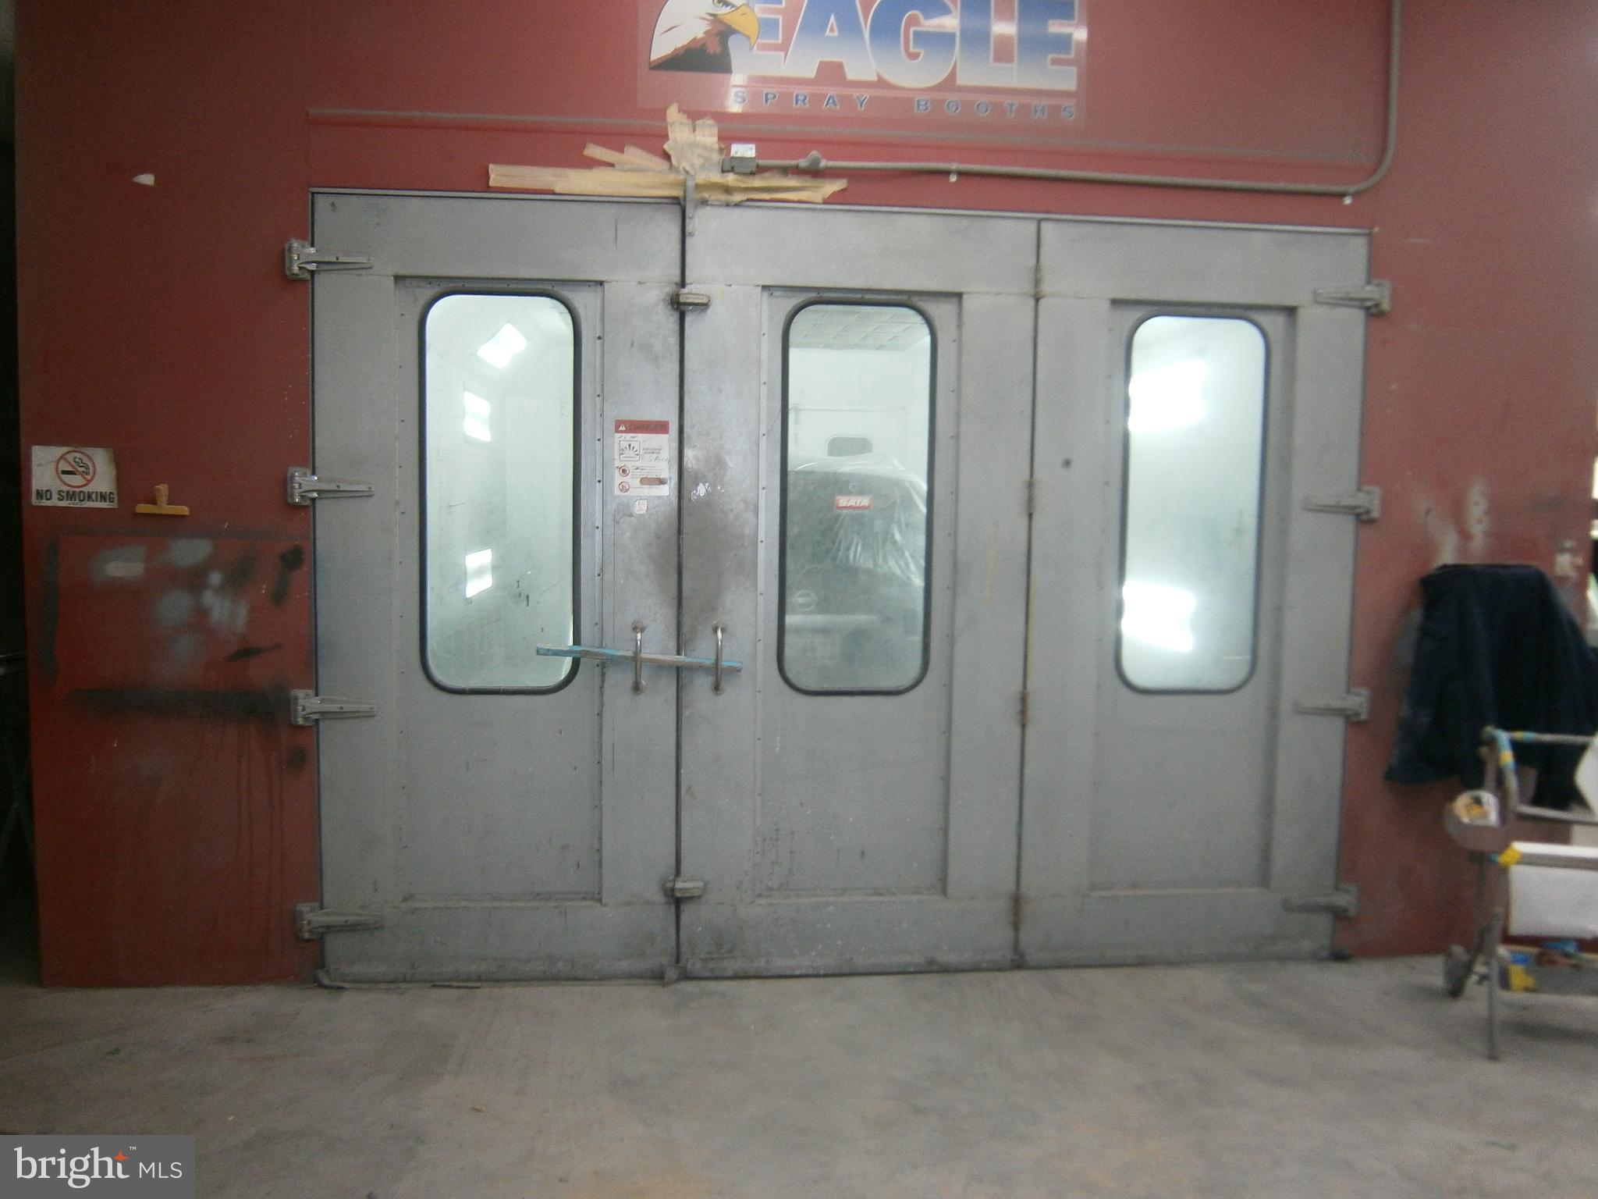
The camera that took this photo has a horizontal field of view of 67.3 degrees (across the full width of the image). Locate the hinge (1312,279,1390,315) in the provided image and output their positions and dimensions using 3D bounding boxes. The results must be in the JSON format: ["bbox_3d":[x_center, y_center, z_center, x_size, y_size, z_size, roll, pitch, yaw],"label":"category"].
[{"bbox_3d":[1.908,-1.043,4.146,0.244,0.106,0.055,0,4,-6],"label":"hinge"}]

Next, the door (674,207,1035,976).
[{"bbox_3d":[0.196,0.009,4.096,1.178,2.558,0.055,0,4,-6],"label":"door"}]

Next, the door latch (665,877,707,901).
[{"bbox_3d":[-0.386,0.977,4.059,0.142,0.059,0.050,0,4,-6],"label":"door latch"}]

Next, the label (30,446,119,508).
[{"bbox_3d":[-2.284,-0.385,3.786,0.252,0.184,0.005,0,4,-6],"label":"label"}]

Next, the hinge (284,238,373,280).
[{"bbox_3d":[-1.486,-1.075,3.797,0.258,0.112,0.055,0,4,-6],"label":"hinge"}]

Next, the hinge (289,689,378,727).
[{"bbox_3d":[-1.512,0.350,3.902,0.258,0.112,0.055,0,4,-6],"label":"hinge"}]

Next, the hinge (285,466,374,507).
[{"bbox_3d":[-1.502,-0.362,3.849,0.258,0.112,0.055,0,4,-6],"label":"hinge"}]

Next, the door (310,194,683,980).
[{"bbox_3d":[-0.982,0.001,3.975,1.159,2.558,0.055,0,4,-6],"label":"door"}]

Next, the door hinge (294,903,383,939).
[{"bbox_3d":[-1.515,1.059,3.955,0.258,0.102,0.055,0,4,-6],"label":"door hinge"}]

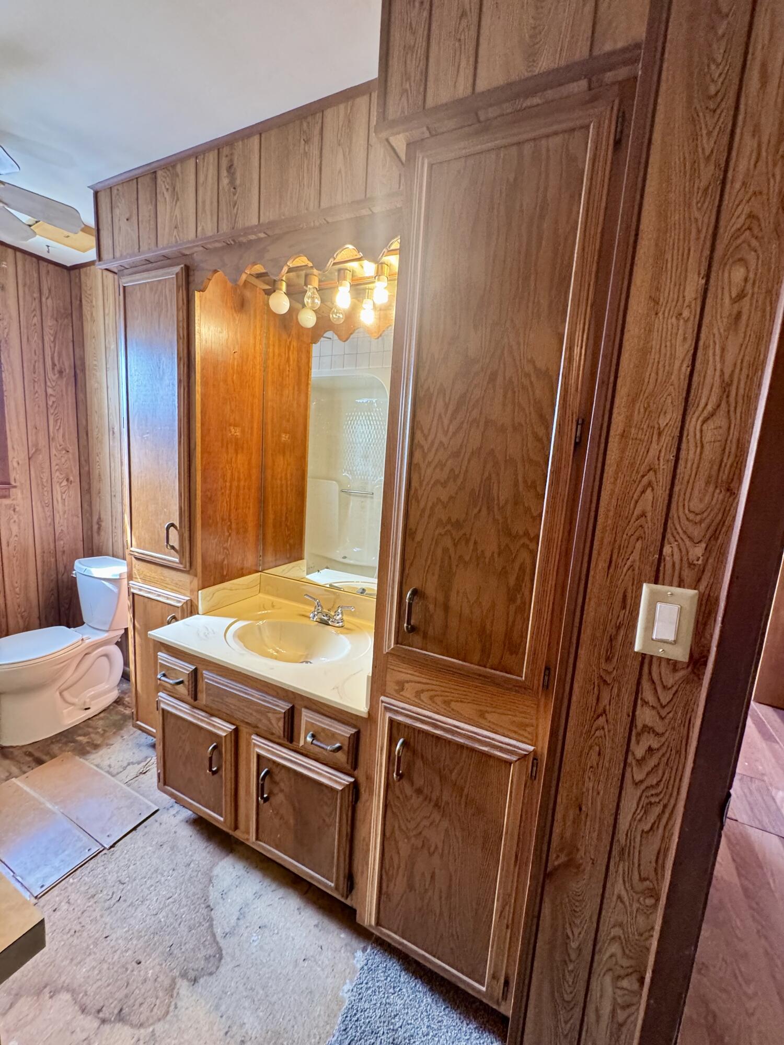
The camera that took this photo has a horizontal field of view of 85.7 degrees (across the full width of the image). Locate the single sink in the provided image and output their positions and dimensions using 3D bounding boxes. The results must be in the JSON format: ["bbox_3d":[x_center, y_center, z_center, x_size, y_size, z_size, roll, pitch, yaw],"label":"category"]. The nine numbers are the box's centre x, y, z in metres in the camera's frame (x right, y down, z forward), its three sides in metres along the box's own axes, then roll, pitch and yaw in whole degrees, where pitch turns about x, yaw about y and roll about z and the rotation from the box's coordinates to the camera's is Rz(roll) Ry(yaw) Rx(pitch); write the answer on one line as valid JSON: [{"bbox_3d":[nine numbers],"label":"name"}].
[{"bbox_3d":[-0.371,0.494,1.548,0.464,0.134,0.301,8,10,25],"label":"single sink"}]

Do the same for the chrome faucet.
[{"bbox_3d":[-0.277,0.361,1.697,0.251,0.096,0.134,8,10,25],"label":"chrome faucet"}]

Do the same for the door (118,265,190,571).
[{"bbox_3d":[-0.935,-0.391,1.666,0.379,1.121,0.025,8,10,25],"label":"door"}]

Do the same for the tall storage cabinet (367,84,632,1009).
[{"bbox_3d":[0.280,0.177,1.223,0.447,2.035,0.574,8,10,25],"label":"tall storage cabinet"}]

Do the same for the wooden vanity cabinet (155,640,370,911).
[{"bbox_3d":[-0.355,0.750,1.621,0.876,0.626,0.587,8,10,25],"label":"wooden vanity cabinet"}]

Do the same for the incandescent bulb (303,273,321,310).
[{"bbox_3d":[-0.304,-0.877,1.616,0.061,0.120,0.061,4,9,-1],"label":"incandescent bulb"}]

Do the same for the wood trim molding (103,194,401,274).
[{"bbox_3d":[-0.555,-0.936,1.396,1.392,0.039,0.034,8,10,25],"label":"wood trim molding"}]

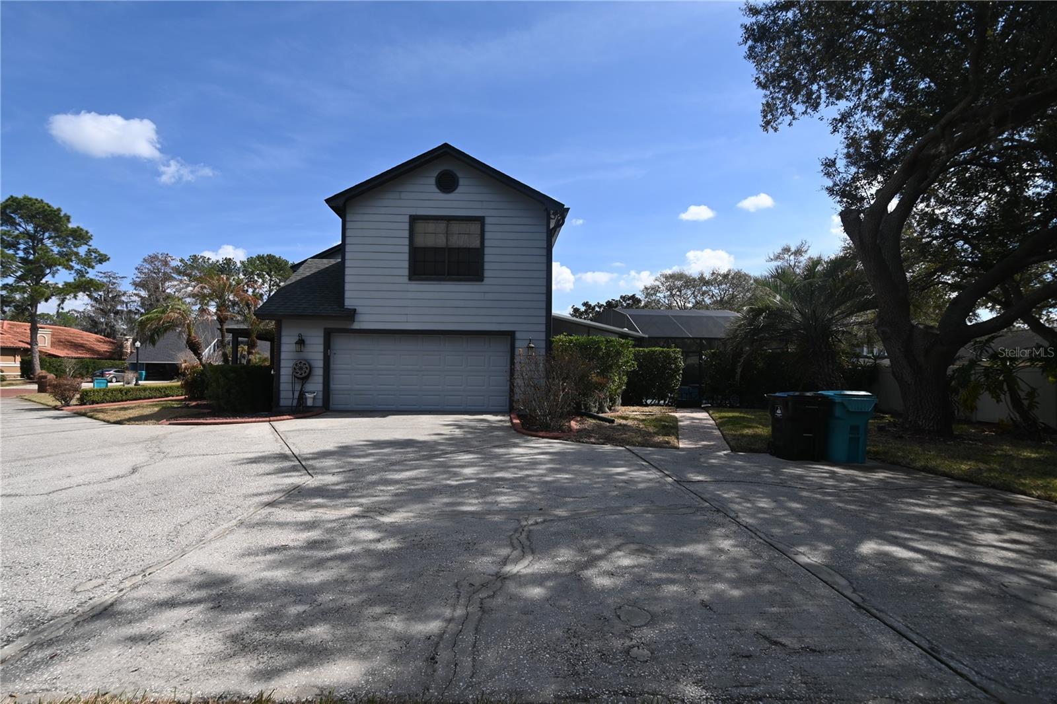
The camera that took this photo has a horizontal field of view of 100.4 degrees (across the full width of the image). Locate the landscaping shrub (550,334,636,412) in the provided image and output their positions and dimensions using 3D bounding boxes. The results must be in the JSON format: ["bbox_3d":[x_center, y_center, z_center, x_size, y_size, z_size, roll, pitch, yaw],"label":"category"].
[{"bbox_3d":[1.930,0.630,13.000,2.350,2.250,1.700,1,-2,2],"label":"landscaping shrub"}]

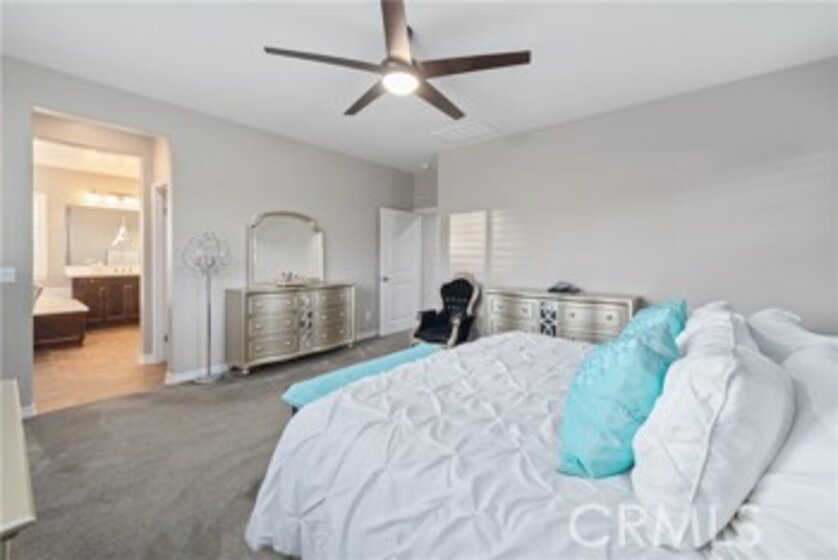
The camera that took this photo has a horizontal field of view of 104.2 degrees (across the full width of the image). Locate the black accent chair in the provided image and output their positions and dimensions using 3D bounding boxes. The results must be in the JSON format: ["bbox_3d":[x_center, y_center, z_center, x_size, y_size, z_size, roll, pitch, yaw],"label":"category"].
[{"bbox_3d":[0.373,0.475,3.990,0.620,1.060,0.700,2,3,42],"label":"black accent chair"}]

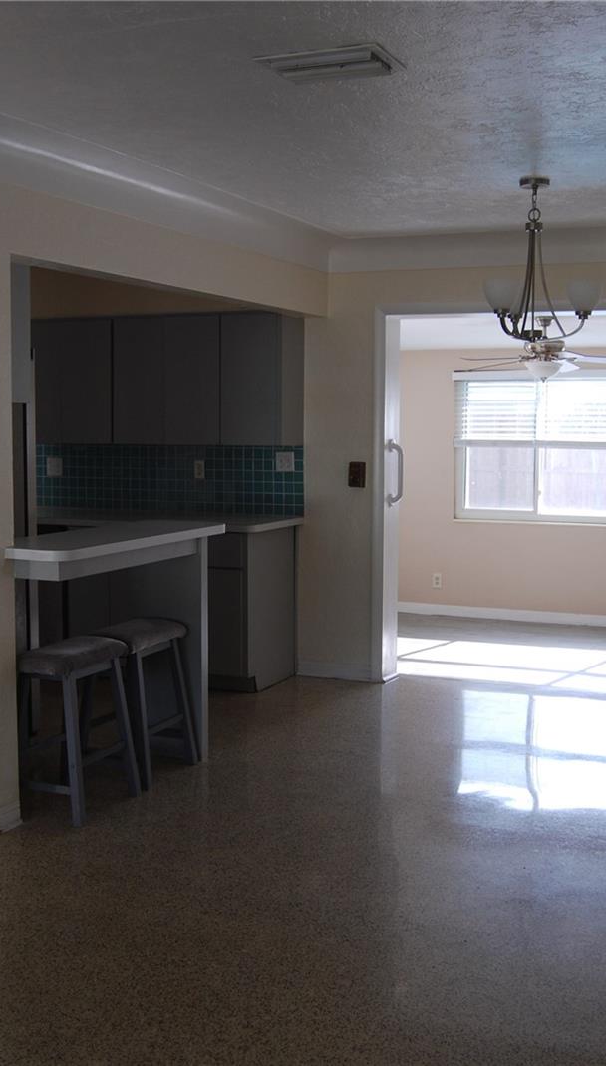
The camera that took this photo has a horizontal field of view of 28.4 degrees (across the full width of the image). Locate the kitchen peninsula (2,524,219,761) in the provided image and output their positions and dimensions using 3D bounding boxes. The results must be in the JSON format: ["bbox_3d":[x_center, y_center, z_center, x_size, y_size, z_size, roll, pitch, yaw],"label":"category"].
[{"bbox_3d":[-0.780,0.506,4.774,0.440,1.015,1.200,3,6,24],"label":"kitchen peninsula"}]

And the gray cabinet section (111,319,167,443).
[{"bbox_3d":[-0.903,-0.898,7.098,0.348,0.744,0.311,3,6,25],"label":"gray cabinet section"}]

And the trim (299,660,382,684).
[{"bbox_3d":[0.182,0.781,6.738,0.463,0.100,0.020,2,6,22],"label":"trim"}]

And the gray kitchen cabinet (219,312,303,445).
[{"bbox_3d":[-0.234,-0.845,6.604,0.387,0.720,0.300,3,6,24],"label":"gray kitchen cabinet"}]

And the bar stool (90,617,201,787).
[{"bbox_3d":[-0.700,0.683,4.970,0.340,0.625,0.450,3,6,24],"label":"bar stool"}]

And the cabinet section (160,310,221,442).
[{"bbox_3d":[-0.578,-0.883,6.949,0.377,0.744,0.311,3,6,25],"label":"cabinet section"}]

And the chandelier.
[{"bbox_3d":[0.922,-1.055,4.749,0.500,0.700,0.500,3,6,24],"label":"chandelier"}]

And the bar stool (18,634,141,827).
[{"bbox_3d":[-0.860,0.728,4.496,0.340,0.625,0.450,3,6,24],"label":"bar stool"}]

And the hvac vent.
[{"bbox_3d":[0.072,-1.247,3.188,0.350,0.025,0.230,3,6,24],"label":"hvac vent"}]

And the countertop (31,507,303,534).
[{"bbox_3d":[-1.027,-0.078,6.847,1.925,0.040,0.640,3,6,24],"label":"countertop"}]

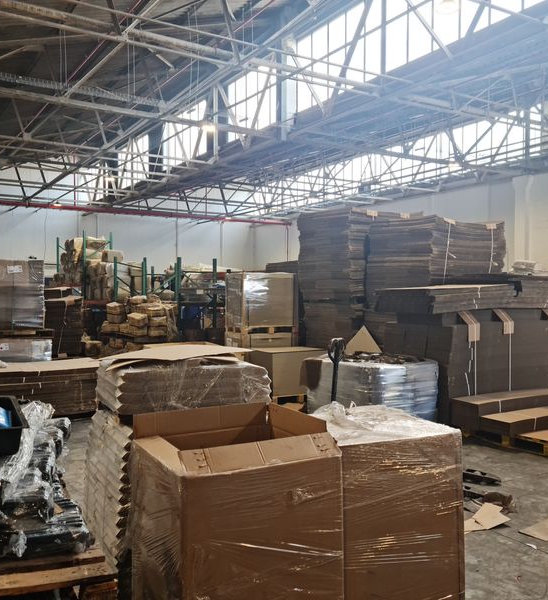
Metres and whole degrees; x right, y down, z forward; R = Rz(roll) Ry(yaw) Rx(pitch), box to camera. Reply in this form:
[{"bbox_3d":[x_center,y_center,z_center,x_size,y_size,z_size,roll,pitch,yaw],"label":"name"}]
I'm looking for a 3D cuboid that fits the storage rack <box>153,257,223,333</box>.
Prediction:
[{"bbox_3d":[-2.425,0.178,16.380,1.080,2.430,2.100,0,1,-32],"label":"storage rack"}]

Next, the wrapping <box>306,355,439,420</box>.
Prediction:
[{"bbox_3d":[1.153,1.074,7.452,0.980,0.730,1.220,0,1,-40],"label":"wrapping"}]

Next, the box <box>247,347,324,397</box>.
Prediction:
[{"bbox_3d":[0.183,1.014,9.000,0.890,0.600,0.680,0,1,-32],"label":"box"}]

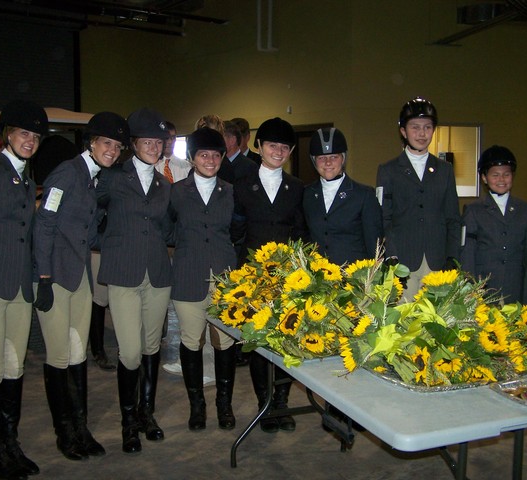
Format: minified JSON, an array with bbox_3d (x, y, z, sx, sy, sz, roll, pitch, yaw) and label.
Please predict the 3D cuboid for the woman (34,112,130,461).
[{"bbox_3d":[-0.926,0.218,3.591,0.520,1.713,0.420,-4,6,-43],"label":"woman"}]

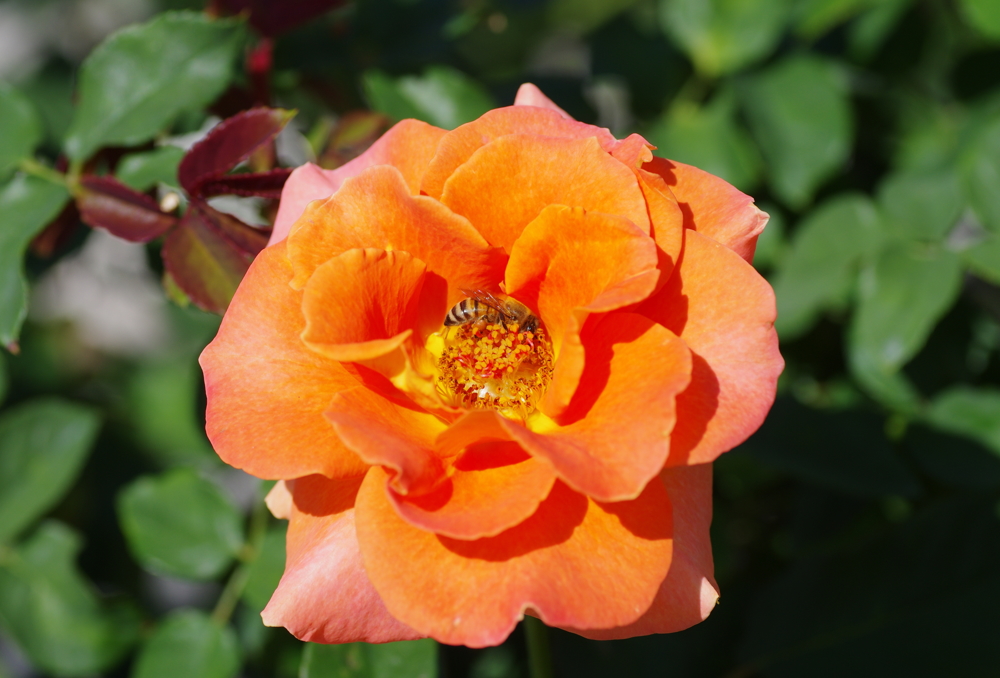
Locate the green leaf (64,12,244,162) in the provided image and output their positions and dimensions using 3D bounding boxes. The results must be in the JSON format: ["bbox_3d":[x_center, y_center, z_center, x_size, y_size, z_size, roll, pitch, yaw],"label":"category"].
[{"bbox_3d":[-0.054,-0.039,0.598,0.036,0.008,0.019,-41,72,-16],"label":"green leaf"}]

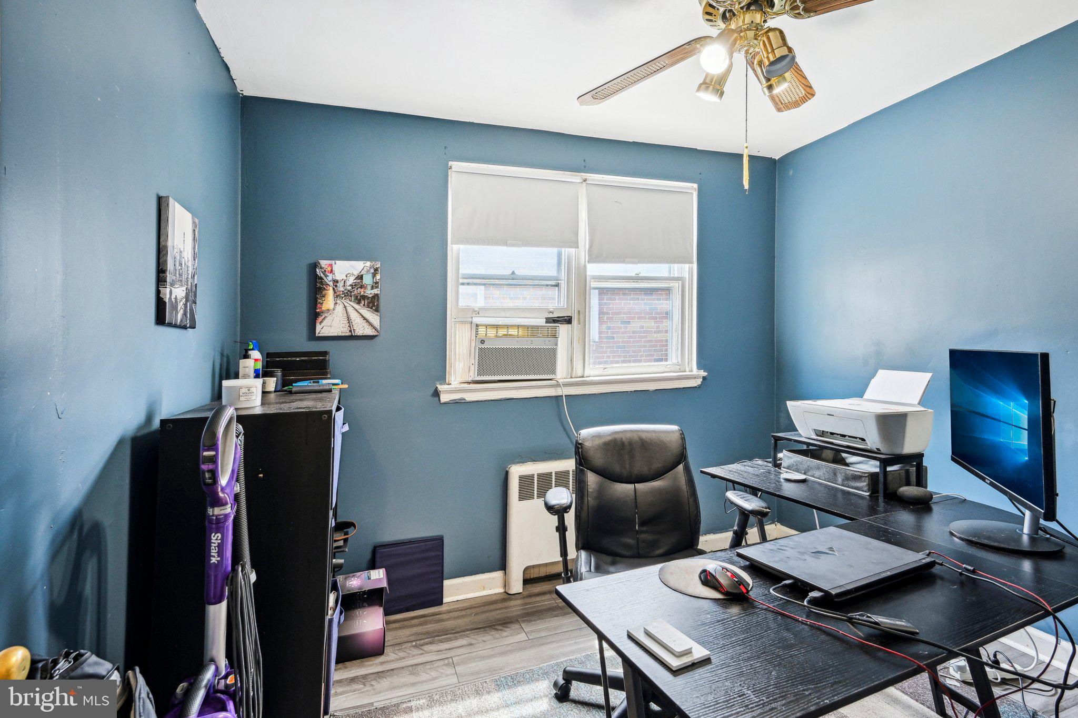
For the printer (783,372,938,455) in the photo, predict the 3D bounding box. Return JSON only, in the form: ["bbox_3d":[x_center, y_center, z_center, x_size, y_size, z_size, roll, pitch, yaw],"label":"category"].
[{"bbox_3d":[1.353,0.199,2.034,0.350,0.295,0.425,-1,2,-19],"label":"printer"}]

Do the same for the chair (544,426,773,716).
[{"bbox_3d":[0.449,0.766,1.696,0.690,1.010,0.670,-1,2,-12],"label":"chair"}]

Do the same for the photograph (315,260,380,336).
[{"bbox_3d":[-0.896,-0.284,2.260,0.277,0.352,0.026,-1,2,-19],"label":"photograph"}]

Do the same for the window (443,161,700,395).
[{"bbox_3d":[0.244,-0.409,2.644,1.550,1.190,0.120,-1,2,-19],"label":"window"}]

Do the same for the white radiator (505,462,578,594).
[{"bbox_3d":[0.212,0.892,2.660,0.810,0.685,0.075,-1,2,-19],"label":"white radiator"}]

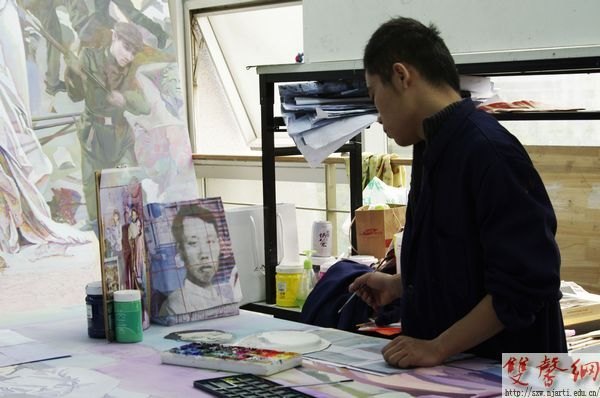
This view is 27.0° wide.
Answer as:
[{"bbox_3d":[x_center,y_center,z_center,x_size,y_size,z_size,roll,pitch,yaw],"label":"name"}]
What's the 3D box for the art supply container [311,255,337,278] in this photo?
[{"bbox_3d":[0.074,0.247,4.000,0.081,0.116,0.081,-2,5,0],"label":"art supply container"}]

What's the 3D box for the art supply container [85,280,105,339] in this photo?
[{"bbox_3d":[-0.440,0.248,2.800,0.078,0.116,0.078,-2,5,0],"label":"art supply container"}]

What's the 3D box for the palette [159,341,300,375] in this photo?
[{"bbox_3d":[-0.137,0.317,2.467,0.266,0.021,0.111,2,6,35],"label":"palette"}]

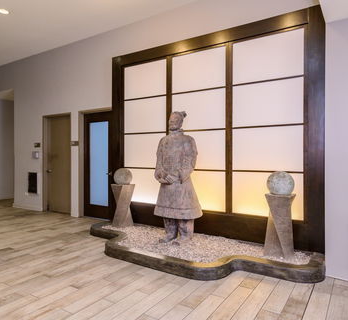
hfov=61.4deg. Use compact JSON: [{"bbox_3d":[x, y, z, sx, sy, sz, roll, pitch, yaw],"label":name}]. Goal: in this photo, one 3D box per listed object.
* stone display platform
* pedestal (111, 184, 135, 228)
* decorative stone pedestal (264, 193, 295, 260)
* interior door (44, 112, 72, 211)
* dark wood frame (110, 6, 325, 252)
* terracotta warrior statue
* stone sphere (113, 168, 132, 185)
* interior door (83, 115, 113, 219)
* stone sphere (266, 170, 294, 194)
[{"bbox_3d":[0.011,1.128,3.791,3.440,0.135,1.270,0,0,33],"label":"stone display platform"},{"bbox_3d":[-0.825,0.739,4.730,0.285,0.670,0.285,0,0,33],"label":"pedestal"},{"bbox_3d":[1.206,0.748,3.340,0.285,0.670,0.285,0,0,33],"label":"decorative stone pedestal"},{"bbox_3d":[-2.527,0.118,6.488,0.950,2.120,0.080,0,0,33],"label":"interior door"},{"bbox_3d":[0.395,-0.328,4.367,3.440,2.960,0.200,0,0,33],"label":"dark wood frame"},{"bbox_3d":[0.061,0.210,3.871,0.660,1.750,0.550,0,0,33],"label":"terracotta warrior statue"},{"bbox_3d":[-0.825,0.264,4.727,0.300,0.300,0.300,0,0,0],"label":"stone sphere"},{"bbox_3d":[-1.491,0.117,5.916,0.920,2.130,0.070,0,0,33],"label":"interior door"},{"bbox_3d":[1.206,0.273,3.337,0.300,0.300,0.300,0,0,33],"label":"stone sphere"}]

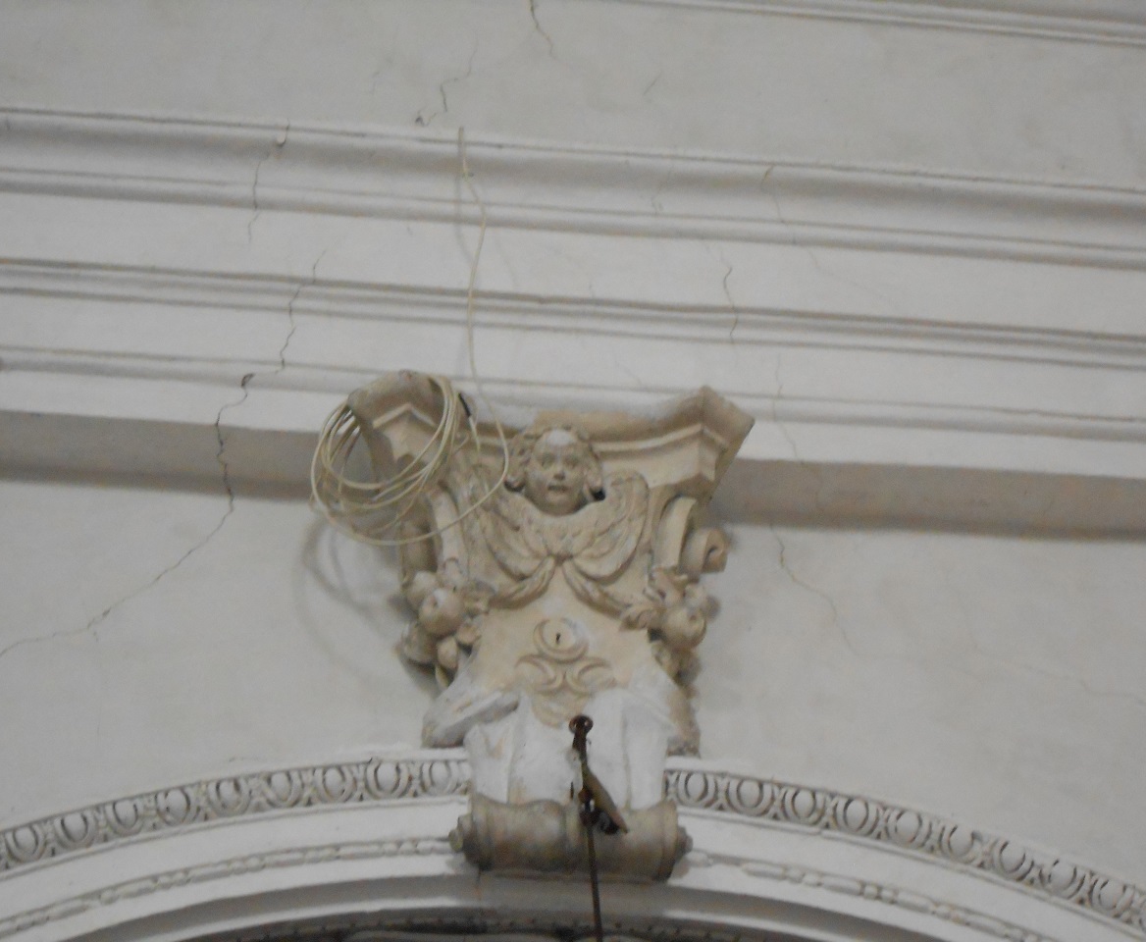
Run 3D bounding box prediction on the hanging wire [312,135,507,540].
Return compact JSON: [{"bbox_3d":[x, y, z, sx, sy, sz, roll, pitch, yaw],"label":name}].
[{"bbox_3d":[-0.384,-0.280,12.236,0.420,1.120,0.270,3,-35,-14],"label":"hanging wire"}]

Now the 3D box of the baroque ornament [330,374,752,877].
[{"bbox_3d":[-0.021,0.351,12.007,0.890,1.050,0.420,3,-35,-14],"label":"baroque ornament"}]

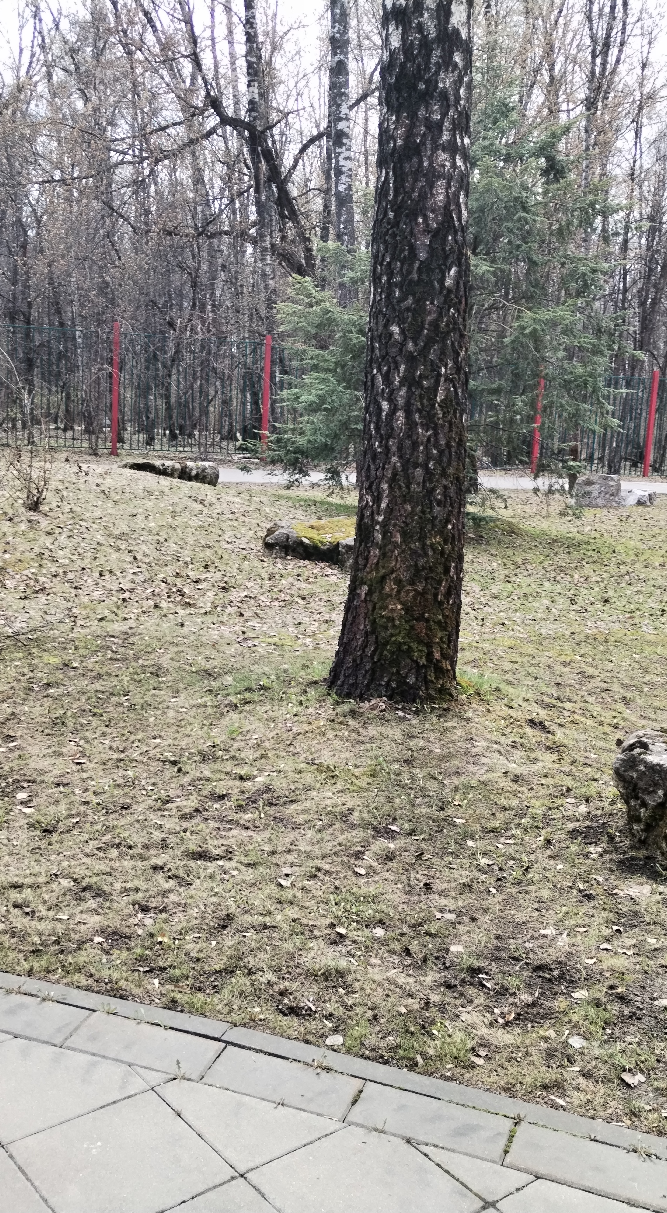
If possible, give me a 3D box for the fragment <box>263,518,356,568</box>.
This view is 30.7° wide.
[{"bbox_3d":[0.054,-0.451,8.264,0.900,0.270,0.800,5,11,11],"label":"fragment"}]

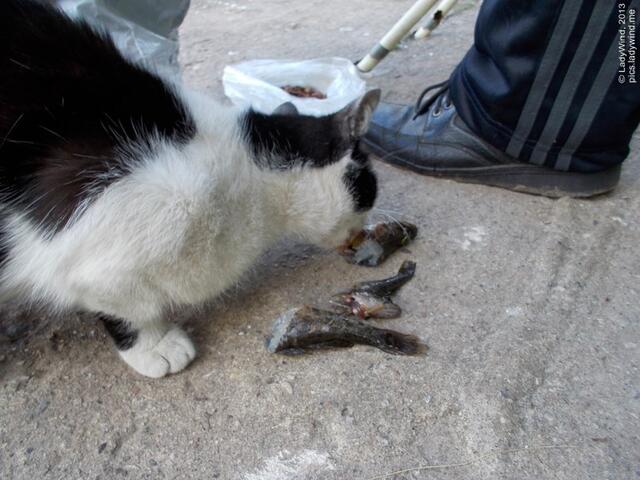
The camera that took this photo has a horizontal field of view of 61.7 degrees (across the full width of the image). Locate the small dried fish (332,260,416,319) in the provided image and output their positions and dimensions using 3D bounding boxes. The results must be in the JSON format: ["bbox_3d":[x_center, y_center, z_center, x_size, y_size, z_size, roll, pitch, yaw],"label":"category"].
[{"bbox_3d":[0.044,0.041,0.437,0.075,0.016,0.036,-23,44,-26],"label":"small dried fish"}]

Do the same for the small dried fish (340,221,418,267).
[{"bbox_3d":[0.053,0.003,0.475,0.069,0.027,0.034,-21,44,-24],"label":"small dried fish"}]

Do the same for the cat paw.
[{"bbox_3d":[-0.115,0.078,0.380,0.046,0.030,0.037,24,45,26],"label":"cat paw"}]

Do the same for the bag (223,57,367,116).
[{"bbox_3d":[-0.033,-0.194,0.700,0.175,0.050,0.140,0,39,0],"label":"bag"}]

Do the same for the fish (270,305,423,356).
[{"bbox_3d":[0.019,0.068,0.400,0.118,0.022,0.030,4,39,5],"label":"fish"}]

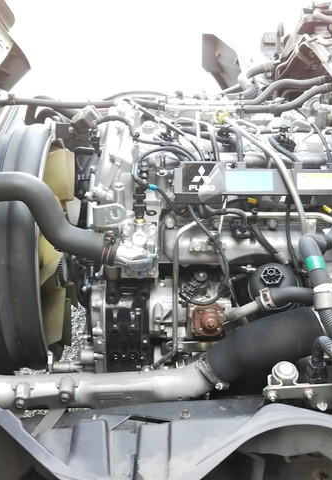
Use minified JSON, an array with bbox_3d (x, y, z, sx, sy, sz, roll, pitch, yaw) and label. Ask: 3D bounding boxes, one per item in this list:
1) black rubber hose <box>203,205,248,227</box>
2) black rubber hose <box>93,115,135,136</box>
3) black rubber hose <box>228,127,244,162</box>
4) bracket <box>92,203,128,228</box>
[{"bbox_3d":[0.100,-0.041,0.930,0.077,0.036,0.035,0,36,0],"label":"black rubber hose"},{"bbox_3d":[-0.098,-0.213,1.030,0.080,0.035,0.035,0,36,0],"label":"black rubber hose"},{"bbox_3d":[0.122,-0.165,0.960,0.028,0.052,0.050,0,36,0],"label":"black rubber hose"},{"bbox_3d":[-0.099,-0.043,0.970,0.067,0.050,0.030,0,36,0],"label":"bracket"}]

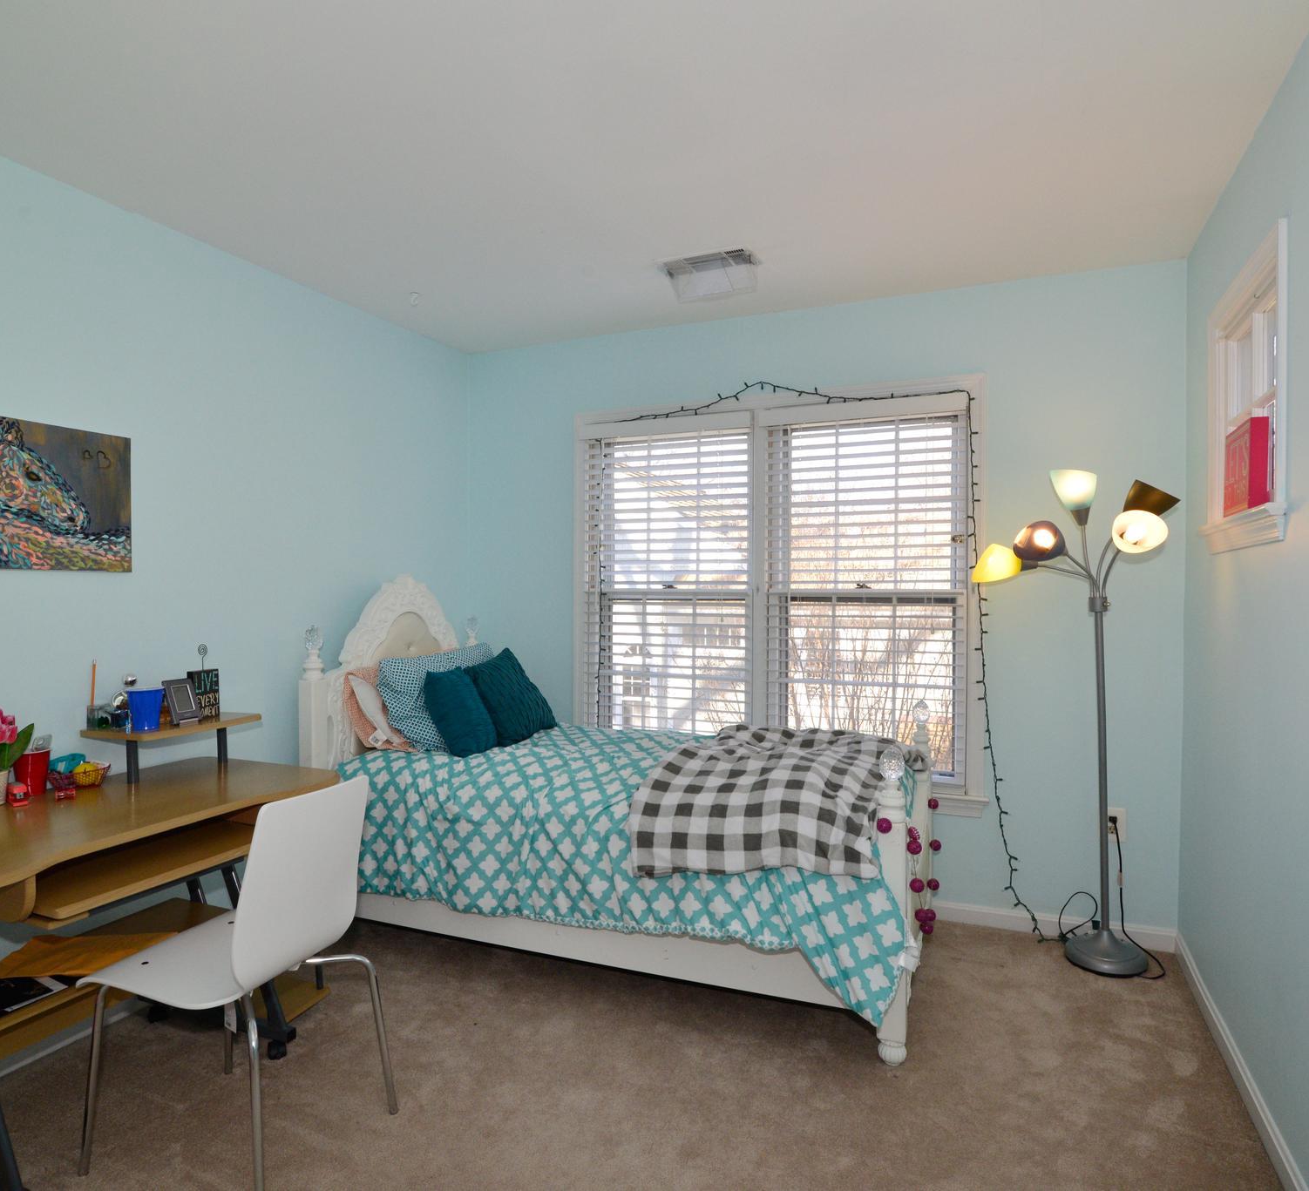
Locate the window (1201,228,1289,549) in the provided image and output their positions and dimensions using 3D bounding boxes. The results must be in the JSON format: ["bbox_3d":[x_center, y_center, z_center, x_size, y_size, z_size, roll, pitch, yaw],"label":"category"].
[{"bbox_3d":[1.525,-0.485,2.057,0.100,0.720,0.720,0,1,25],"label":"window"}]

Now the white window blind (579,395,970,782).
[{"bbox_3d":[0.453,-0.031,3.379,1.750,1.600,0.110,0,1,22],"label":"white window blind"}]

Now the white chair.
[{"bbox_3d":[-0.953,0.865,1.860,0.550,0.840,0.420,0,1,18],"label":"white chair"}]

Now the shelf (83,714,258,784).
[{"bbox_3d":[-1.450,0.455,2.404,0.235,0.145,0.420,0,1,25],"label":"shelf"}]

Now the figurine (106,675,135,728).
[{"bbox_3d":[-1.544,0.308,2.316,0.070,0.155,0.070,0,1,25],"label":"figurine"}]

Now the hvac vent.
[{"bbox_3d":[0.207,-1.137,2.823,0.340,0.060,0.250,0,1,22],"label":"hvac vent"}]

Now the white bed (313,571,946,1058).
[{"bbox_3d":[-0.127,0.594,3.052,2.180,1.352,1.050,0,1,22],"label":"white bed"}]

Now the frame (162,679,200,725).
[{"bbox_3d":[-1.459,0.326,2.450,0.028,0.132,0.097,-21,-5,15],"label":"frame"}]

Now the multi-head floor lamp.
[{"bbox_3d":[1.422,0.427,2.720,0.640,1.700,0.470,0,1,22],"label":"multi-head floor lamp"}]

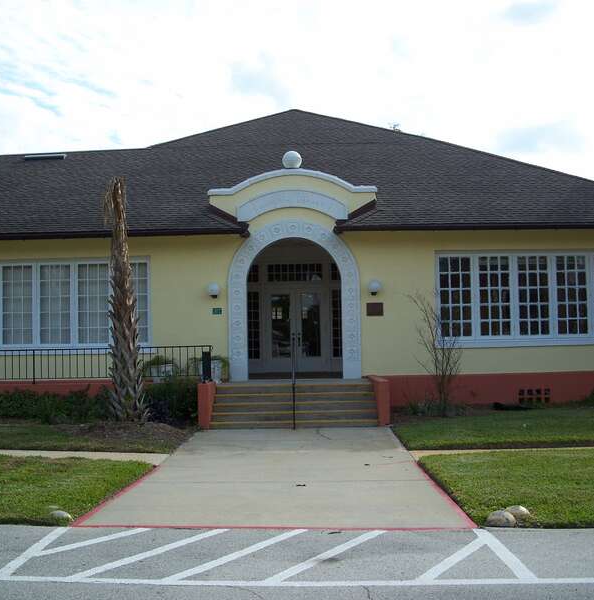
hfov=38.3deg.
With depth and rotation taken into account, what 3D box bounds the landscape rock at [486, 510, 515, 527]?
[{"bbox_3d":[1.796,1.936,7.647,0.268,0.138,0.230,-1,-3,1],"label":"landscape rock"}]

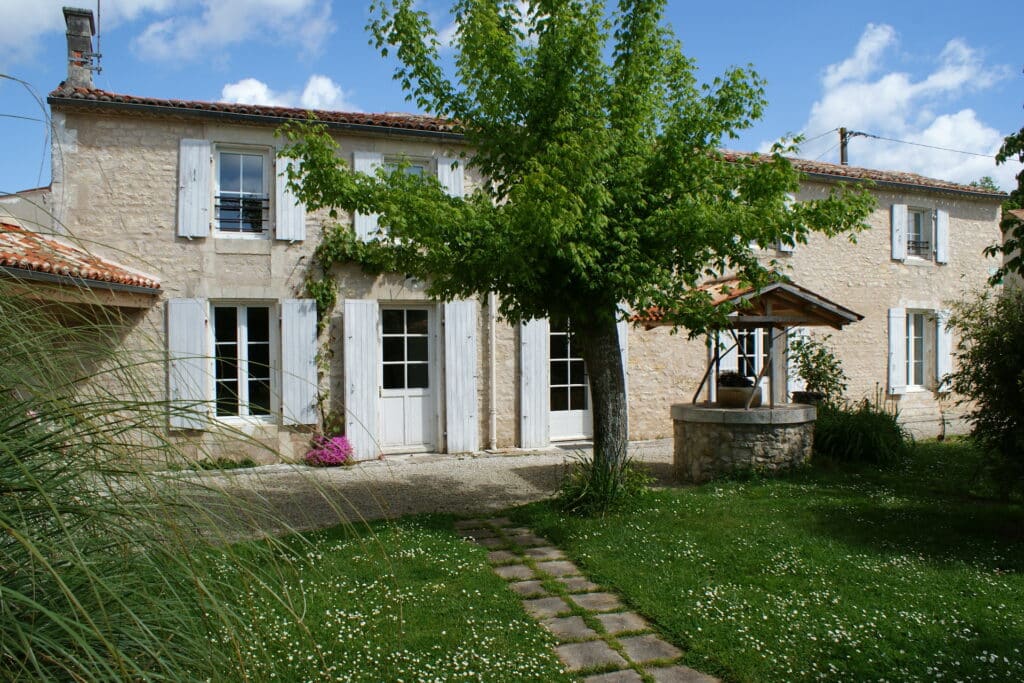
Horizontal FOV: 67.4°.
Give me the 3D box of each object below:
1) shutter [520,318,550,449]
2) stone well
[{"bbox_3d":[0.380,0.534,12.378,0.493,2.354,0.045,-1,0,-23],"label":"shutter"},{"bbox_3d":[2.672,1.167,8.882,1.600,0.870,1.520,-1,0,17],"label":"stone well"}]

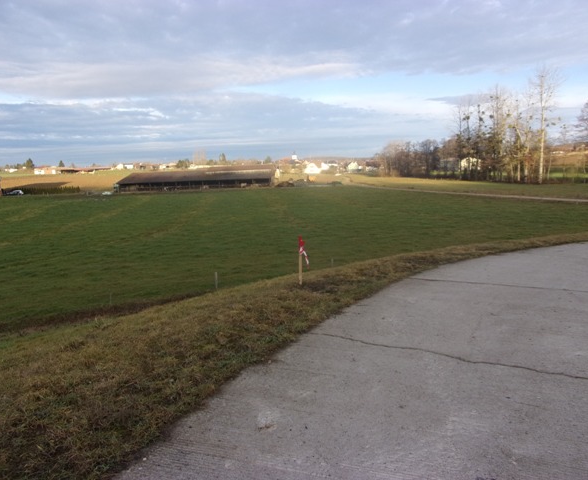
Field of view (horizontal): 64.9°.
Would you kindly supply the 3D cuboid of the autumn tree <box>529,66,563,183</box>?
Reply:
[{"bbox_3d":[55.987,-25.378,102.892,7.600,25.200,7.600,-2,10,0],"label":"autumn tree"}]

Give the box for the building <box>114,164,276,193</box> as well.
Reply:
[{"bbox_3d":[-32.207,-21.439,161.797,50.000,6.300,25.000,-2,10,0],"label":"building"}]

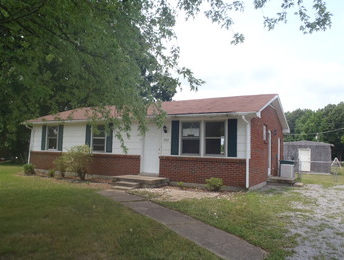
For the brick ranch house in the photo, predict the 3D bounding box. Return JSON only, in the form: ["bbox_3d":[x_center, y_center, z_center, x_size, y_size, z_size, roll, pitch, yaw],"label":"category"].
[{"bbox_3d":[-0.676,0.442,16.414,13.023,4.184,8.579,-1,-4,29],"label":"brick ranch house"}]

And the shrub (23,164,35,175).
[{"bbox_3d":[-7.614,2.078,14.993,0.629,0.524,0.610,-1,-4,29],"label":"shrub"}]

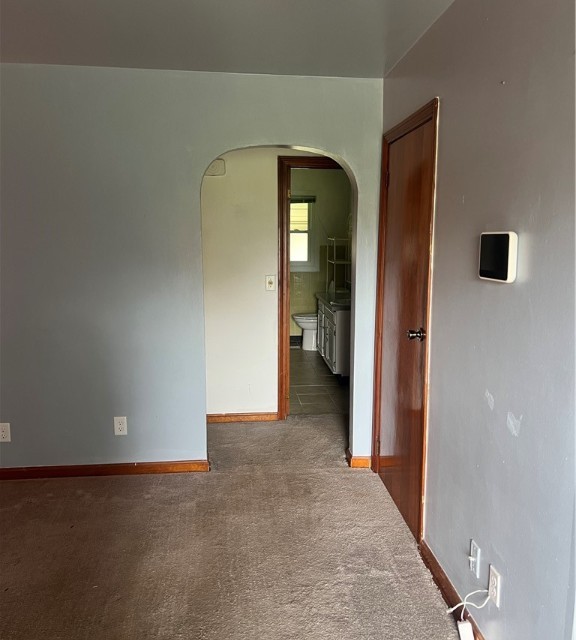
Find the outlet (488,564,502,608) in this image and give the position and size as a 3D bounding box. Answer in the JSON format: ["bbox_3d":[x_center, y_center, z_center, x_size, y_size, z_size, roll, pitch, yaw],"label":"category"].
[{"bbox_3d":[0.707,0.911,1.978,0.012,0.117,0.075,-1,8,-5],"label":"outlet"}]

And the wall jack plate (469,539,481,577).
[{"bbox_3d":[0.695,0.885,2.135,0.010,0.115,0.073,0,8,-5],"label":"wall jack plate"}]

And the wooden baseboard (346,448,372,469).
[{"bbox_3d":[0.459,0.913,3.815,0.135,0.068,0.205,-1,8,-5],"label":"wooden baseboard"}]

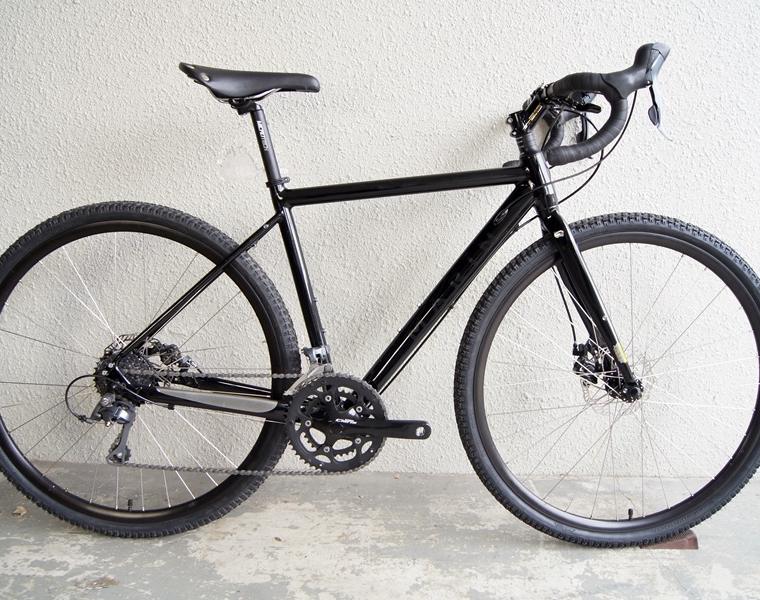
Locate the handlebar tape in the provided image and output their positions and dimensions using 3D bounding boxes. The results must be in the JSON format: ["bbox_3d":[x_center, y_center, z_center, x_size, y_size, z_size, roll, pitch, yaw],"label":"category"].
[{"bbox_3d":[0.379,-0.352,1.331,0.207,0.212,0.450,1,7,0],"label":"handlebar tape"}]

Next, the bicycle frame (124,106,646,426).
[{"bbox_3d":[-0.002,-0.058,1.369,1.035,0.652,0.155,1,7,0],"label":"bicycle frame"}]

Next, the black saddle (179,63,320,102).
[{"bbox_3d":[-0.253,-0.417,1.322,0.276,0.071,0.152,1,7,0],"label":"black saddle"}]

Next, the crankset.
[{"bbox_3d":[-0.044,0.250,1.369,0.290,0.210,0.070,1,7,0],"label":"crankset"}]

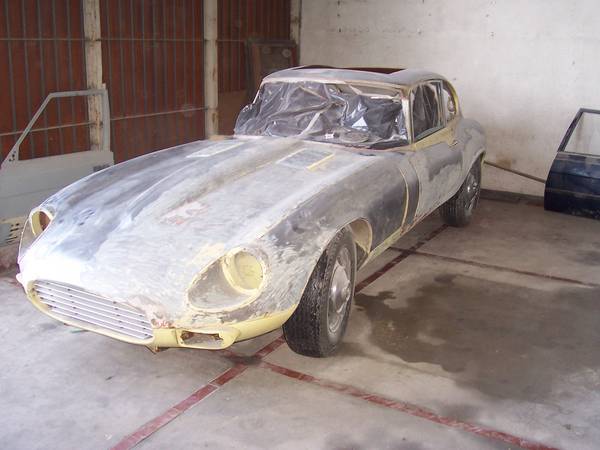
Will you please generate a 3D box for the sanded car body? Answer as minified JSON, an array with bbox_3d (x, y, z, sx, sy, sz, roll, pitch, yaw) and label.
[{"bbox_3d":[0.178,-0.461,4.474,1.660,1.195,4.600,9,17,26],"label":"sanded car body"}]

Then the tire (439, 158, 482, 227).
[{"bbox_3d":[1.332,-0.302,5.297,0.200,0.648,0.648,9,17,26],"label":"tire"}]

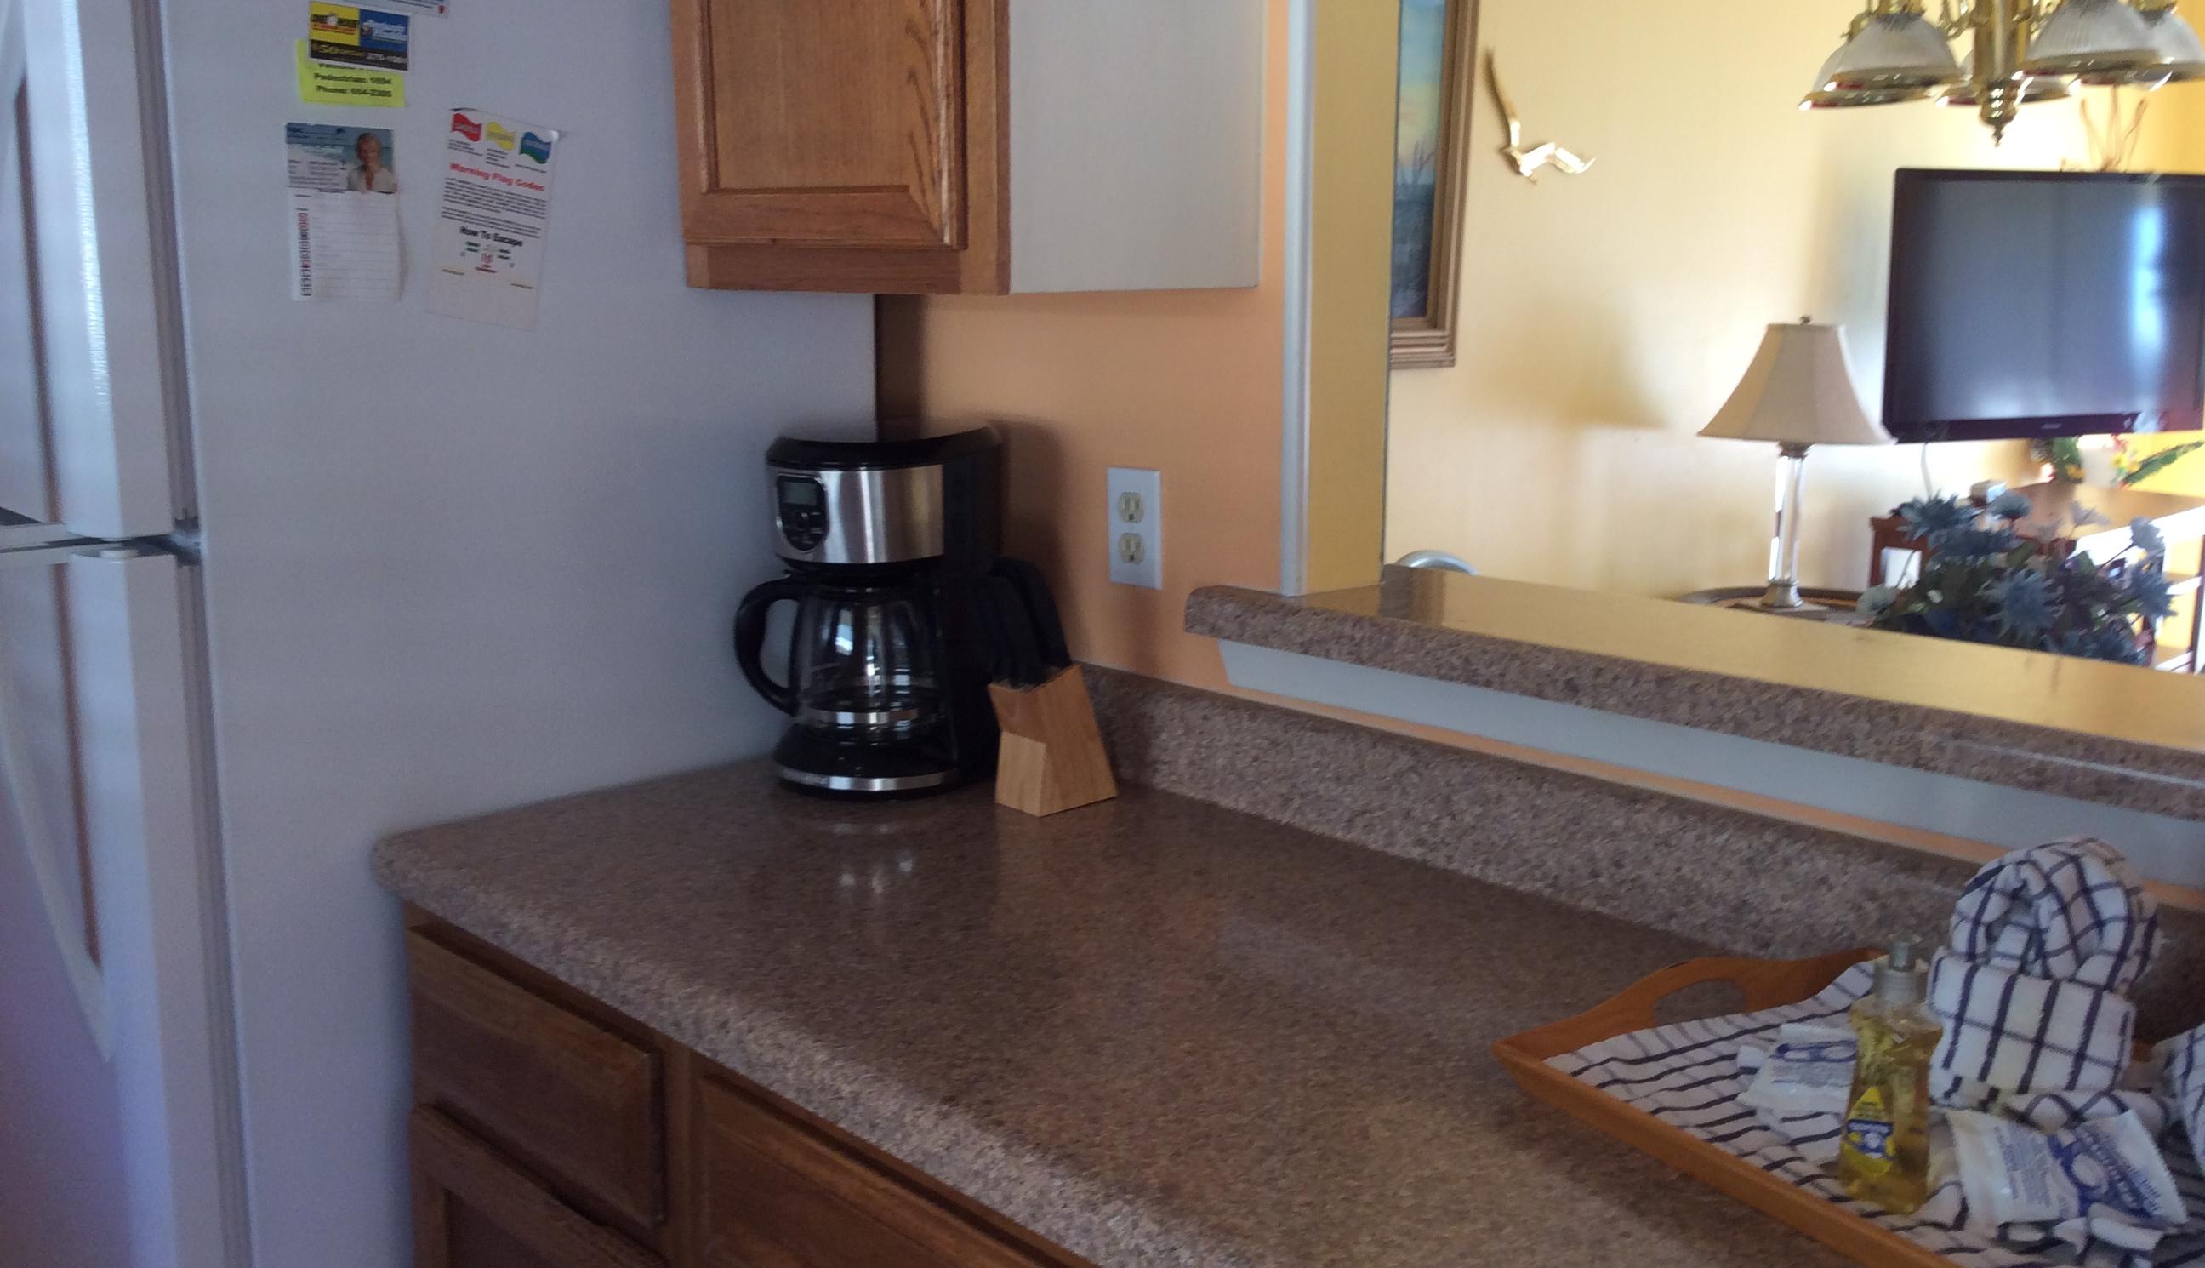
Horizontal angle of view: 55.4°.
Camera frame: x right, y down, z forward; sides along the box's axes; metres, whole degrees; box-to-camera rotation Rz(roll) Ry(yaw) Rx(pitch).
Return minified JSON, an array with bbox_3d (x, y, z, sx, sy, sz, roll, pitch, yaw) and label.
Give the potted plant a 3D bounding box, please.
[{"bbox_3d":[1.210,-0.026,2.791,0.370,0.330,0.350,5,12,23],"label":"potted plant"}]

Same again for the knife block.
[{"bbox_3d":[-0.047,0.090,1.941,0.108,0.134,0.067,-10,15,-41],"label":"knife block"}]

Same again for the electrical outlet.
[{"bbox_3d":[0.029,-0.101,2.004,0.008,0.115,0.071,-10,15,-41],"label":"electrical outlet"}]

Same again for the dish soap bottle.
[{"bbox_3d":[0.419,0.230,1.114,0.047,0.142,0.032,10,15,43],"label":"dish soap bottle"}]

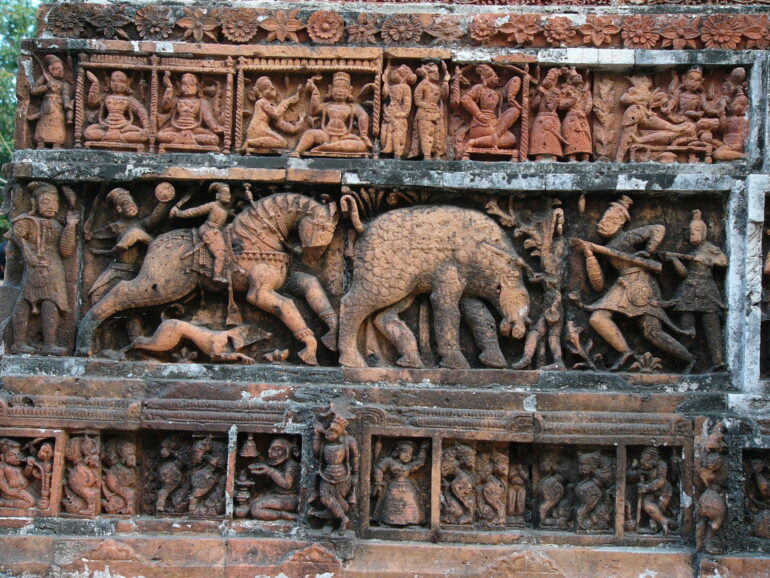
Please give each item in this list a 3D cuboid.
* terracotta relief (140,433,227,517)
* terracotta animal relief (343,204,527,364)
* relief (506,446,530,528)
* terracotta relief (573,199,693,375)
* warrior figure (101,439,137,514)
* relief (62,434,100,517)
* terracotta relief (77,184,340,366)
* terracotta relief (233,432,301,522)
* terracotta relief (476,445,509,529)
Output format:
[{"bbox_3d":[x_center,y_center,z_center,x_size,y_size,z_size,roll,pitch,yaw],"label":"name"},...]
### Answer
[{"bbox_3d":[-0.390,0.358,2.802,0.158,0.156,0.050,1,-2,2],"label":"terracotta relief"},{"bbox_3d":[0.096,-0.008,2.805,0.367,0.325,0.085,1,-2,2],"label":"terracotta animal relief"},{"bbox_3d":[0.257,0.381,2.784,0.042,0.153,0.045,1,-2,2],"label":"relief"},{"bbox_3d":[0.484,-0.010,2.804,0.218,0.333,0.065,1,-2,2],"label":"terracotta relief"},{"bbox_3d":[-0.515,0.363,2.805,0.061,0.142,0.050,1,-2,2],"label":"warrior figure"},{"bbox_3d":[-0.589,0.361,2.808,0.059,0.154,0.050,1,-2,2],"label":"relief"},{"bbox_3d":[-0.340,-0.025,2.818,0.505,0.344,0.085,1,-2,2],"label":"terracotta relief"},{"bbox_3d":[-0.226,0.365,2.794,0.120,0.163,0.055,1,-2,2],"label":"terracotta relief"},{"bbox_3d":[0.205,0.376,2.786,0.062,0.157,0.045,1,-2,2],"label":"terracotta relief"}]

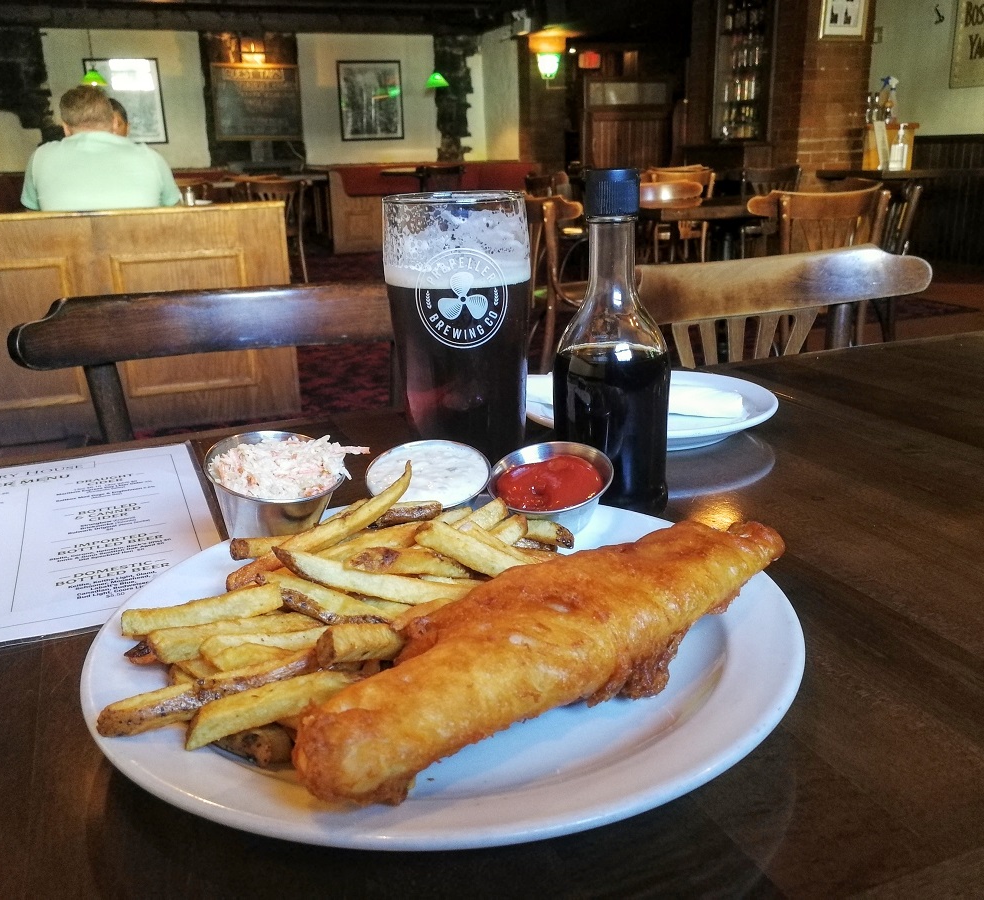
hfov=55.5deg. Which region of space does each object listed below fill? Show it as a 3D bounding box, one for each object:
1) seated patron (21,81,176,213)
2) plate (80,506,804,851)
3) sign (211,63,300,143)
[{"bbox_3d":[-1.518,-0.804,3.793,0.580,1.240,0.750,-7,18,-18],"label":"seated patron"},{"bbox_3d":[-0.018,0.075,0.382,0.275,0.025,0.275,-2,17,0],"label":"plate"},{"bbox_3d":[-2.404,-3.557,9.553,0.870,0.750,0.040,-8,19,-19],"label":"sign"}]

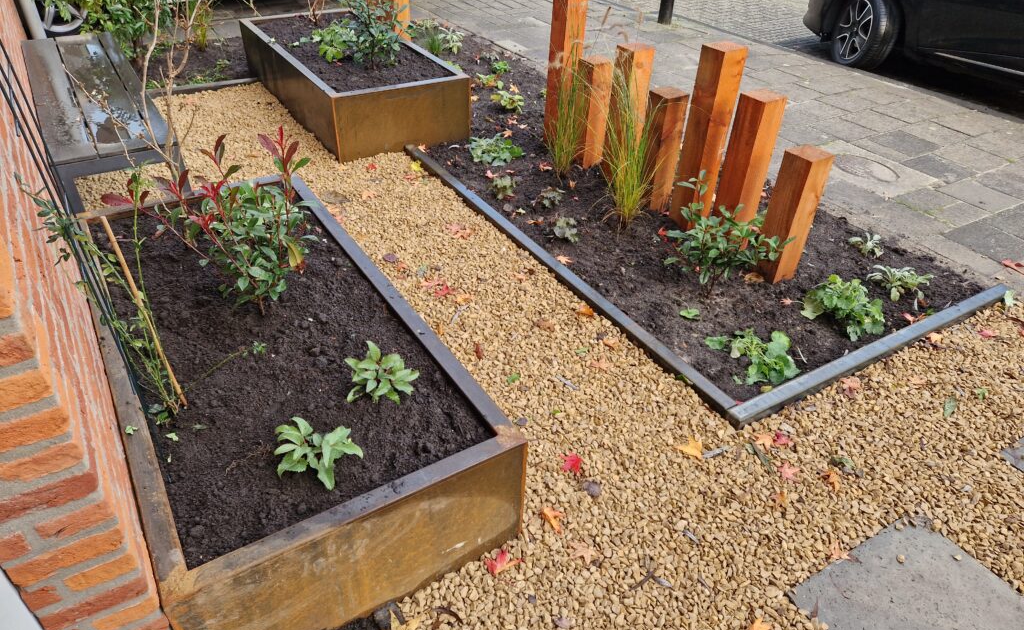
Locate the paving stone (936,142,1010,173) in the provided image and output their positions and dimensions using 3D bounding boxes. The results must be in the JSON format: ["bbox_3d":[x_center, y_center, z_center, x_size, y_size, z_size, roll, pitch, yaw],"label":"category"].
[{"bbox_3d":[2.602,-0.871,3.869,0.320,0.050,0.300,-18,40,-26],"label":"paving stone"}]

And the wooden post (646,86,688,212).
[{"bbox_3d":[0.684,-0.750,3.104,0.117,0.520,0.117,-17,40,-25],"label":"wooden post"}]

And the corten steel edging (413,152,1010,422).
[{"bbox_3d":[0.670,-0.476,3.137,1.450,0.060,2.380,-18,40,-26],"label":"corten steel edging"}]

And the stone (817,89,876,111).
[{"bbox_3d":[2.268,-1.414,4.597,0.300,0.050,0.300,-19,41,-26],"label":"stone"}]

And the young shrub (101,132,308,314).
[{"bbox_3d":[-0.828,-0.259,1.888,0.530,0.480,0.460,-14,38,-21],"label":"young shrub"}]

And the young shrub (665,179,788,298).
[{"bbox_3d":[0.790,-0.270,2.503,0.440,0.455,0.400,12,37,13],"label":"young shrub"}]

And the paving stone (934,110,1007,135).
[{"bbox_3d":[2.859,-1.181,4.309,0.300,0.050,0.300,-19,41,-26],"label":"paving stone"}]

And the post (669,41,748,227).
[{"bbox_3d":[0.808,-0.729,2.826,0.120,0.744,0.120,-16,39,-24],"label":"post"}]

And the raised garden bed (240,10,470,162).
[{"bbox_3d":[-0.989,-1.433,4.061,0.742,0.337,1.727,-18,40,-27],"label":"raised garden bed"}]

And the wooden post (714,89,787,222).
[{"bbox_3d":[0.944,-0.573,2.769,0.117,0.644,0.117,-17,40,-25],"label":"wooden post"}]

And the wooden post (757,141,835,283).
[{"bbox_3d":[1.076,-0.381,2.625,0.117,0.511,0.117,-17,40,-25],"label":"wooden post"}]

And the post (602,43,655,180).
[{"bbox_3d":[0.560,-0.976,3.284,0.120,0.605,0.120,-18,40,-26],"label":"post"}]

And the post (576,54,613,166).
[{"bbox_3d":[0.404,-1.020,3.454,0.117,0.529,0.117,-17,40,-25],"label":"post"}]

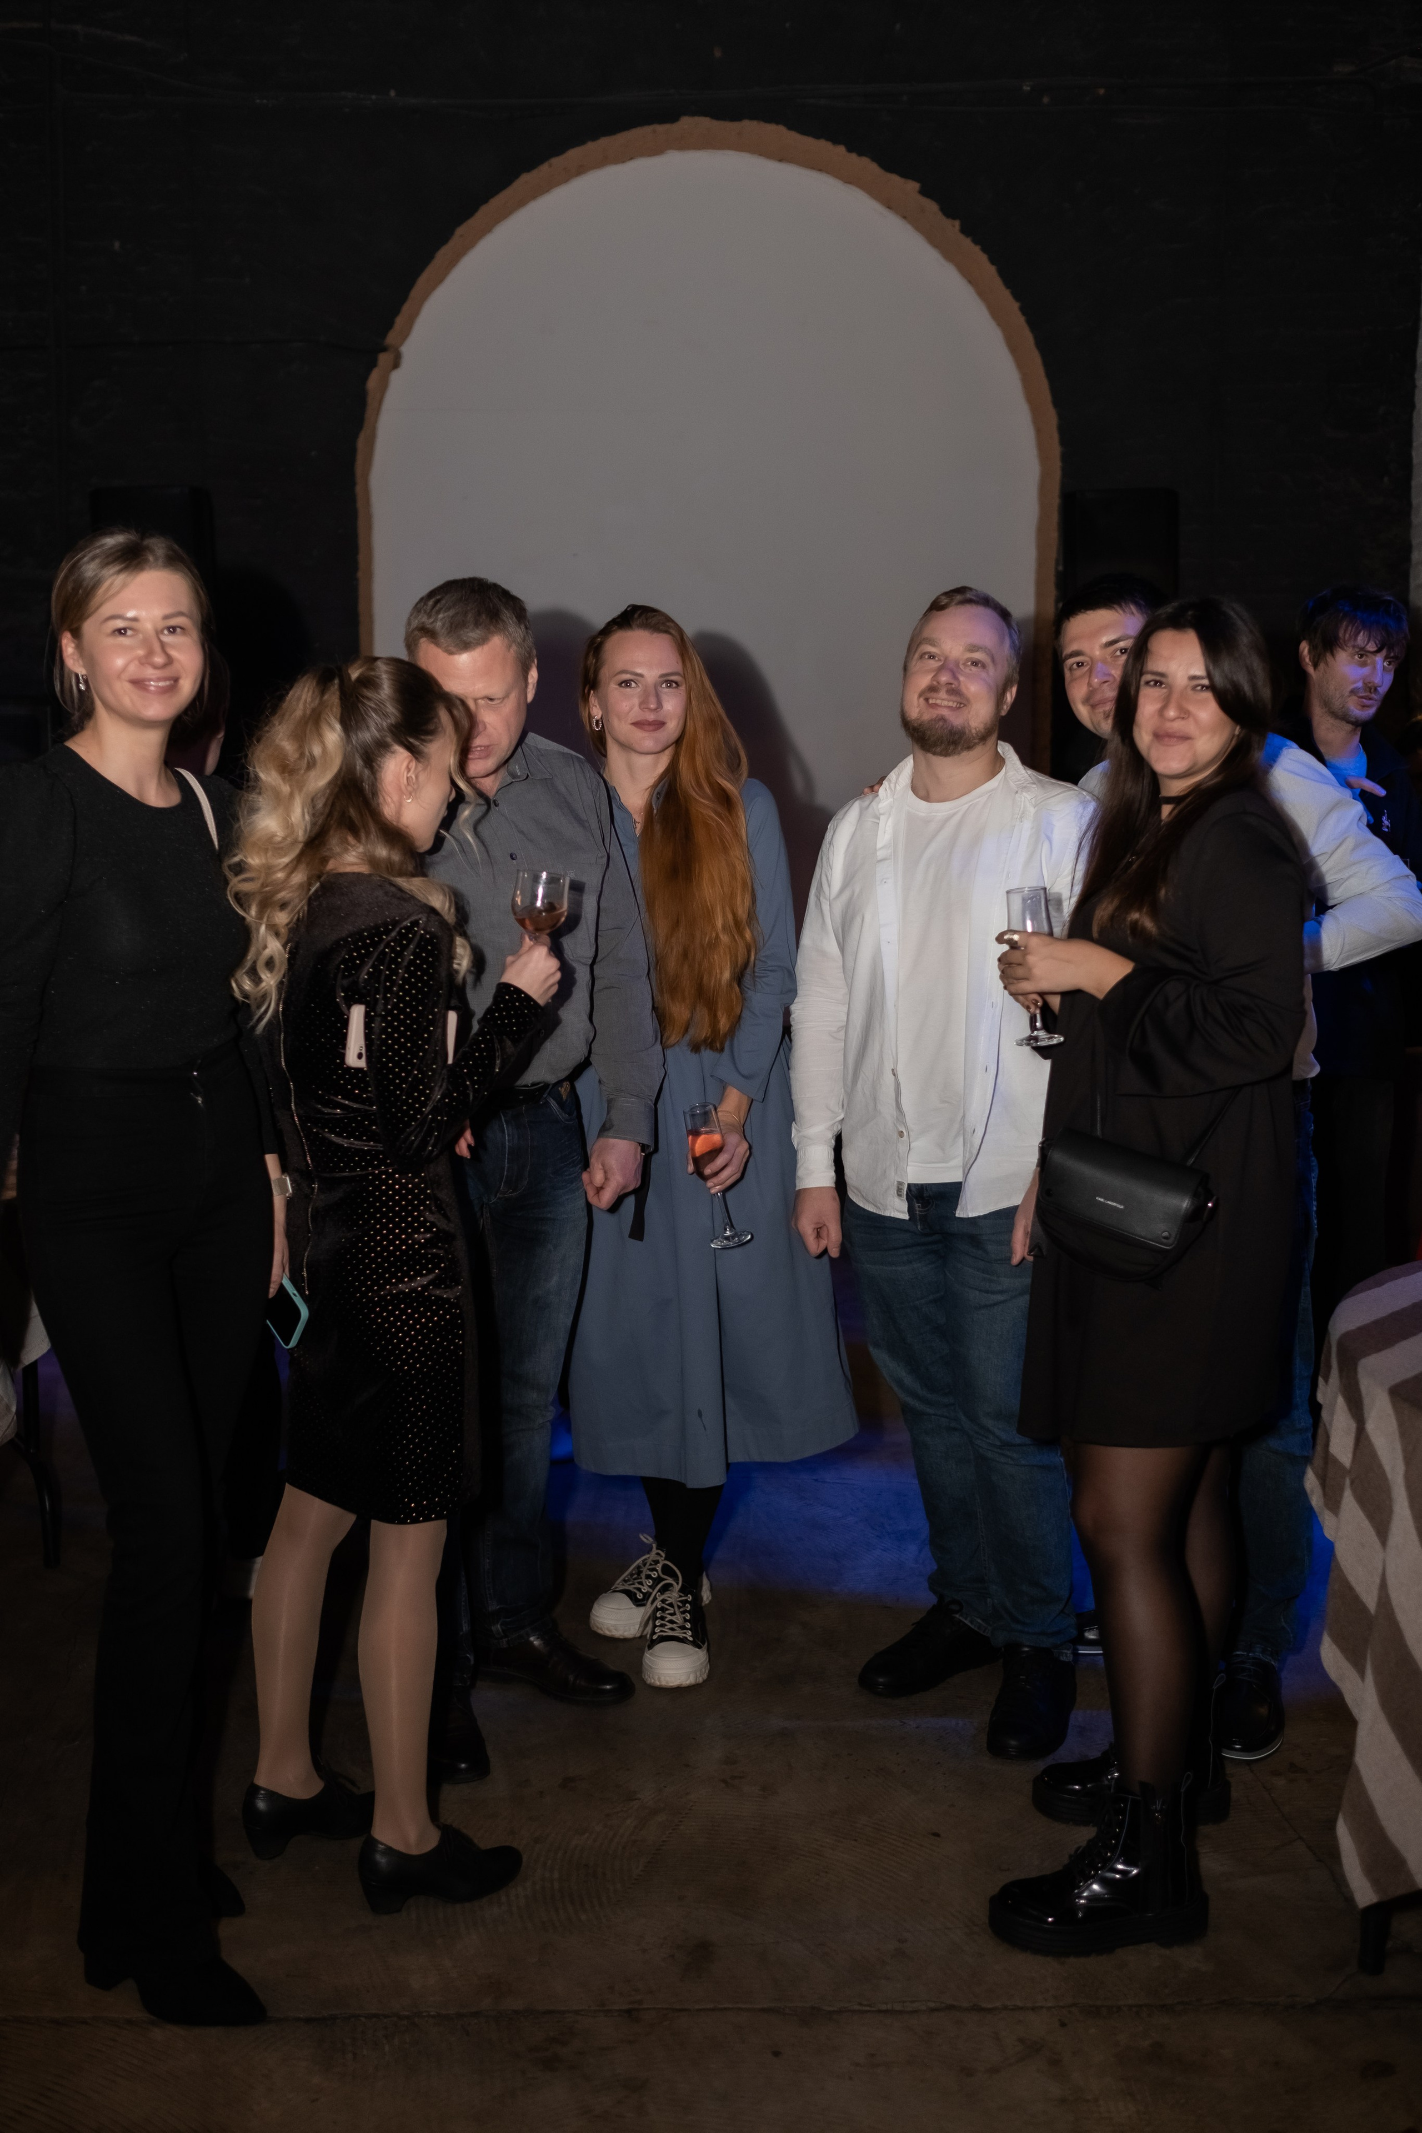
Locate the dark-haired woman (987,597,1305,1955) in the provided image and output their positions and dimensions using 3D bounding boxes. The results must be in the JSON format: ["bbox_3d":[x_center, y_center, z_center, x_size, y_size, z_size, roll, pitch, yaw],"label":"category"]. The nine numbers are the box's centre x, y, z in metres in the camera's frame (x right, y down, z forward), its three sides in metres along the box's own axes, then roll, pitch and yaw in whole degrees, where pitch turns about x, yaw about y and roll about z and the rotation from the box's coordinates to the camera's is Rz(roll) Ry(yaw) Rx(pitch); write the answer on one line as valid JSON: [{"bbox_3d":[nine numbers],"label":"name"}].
[{"bbox_3d":[0.529,0.243,2.678,0.440,1.690,0.440,-3,7,-33],"label":"dark-haired woman"}]

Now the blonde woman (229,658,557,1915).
[{"bbox_3d":[-0.426,0.268,2.731,0.460,1.620,0.410,-3,7,-28],"label":"blonde woman"}]

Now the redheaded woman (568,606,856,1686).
[{"bbox_3d":[-0.001,0.125,3.470,0.490,1.760,0.380,1,6,7],"label":"redheaded woman"}]

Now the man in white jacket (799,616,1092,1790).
[{"bbox_3d":[0.384,0.138,3.260,0.520,1.780,0.400,1,6,11],"label":"man in white jacket"}]

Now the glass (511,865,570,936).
[{"bbox_3d":[-0.226,-0.174,2.749,0.076,0.180,0.076,0,6,0],"label":"glass"}]

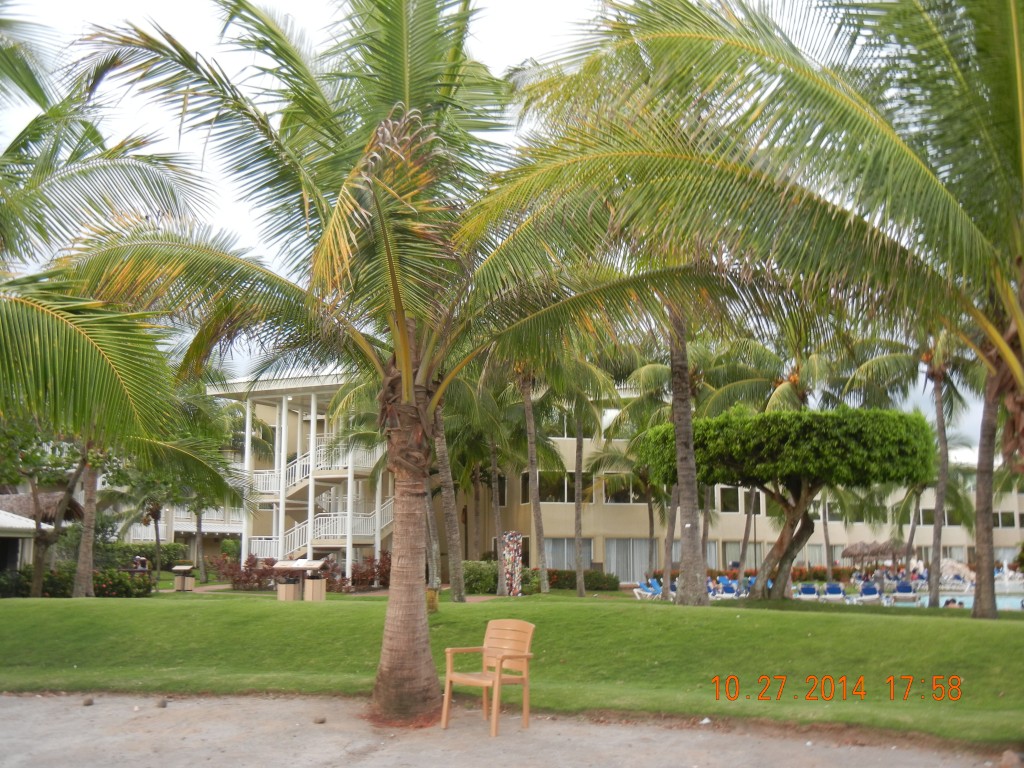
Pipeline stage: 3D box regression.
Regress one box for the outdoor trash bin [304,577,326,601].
[{"bbox_3d":[-4.088,4.389,24.000,0.450,0.660,0.450,0,-8,0],"label":"outdoor trash bin"}]

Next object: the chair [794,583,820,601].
[{"bbox_3d":[8.500,5.960,33.300,0.700,0.680,1.850,-2,-8,12],"label":"chair"}]

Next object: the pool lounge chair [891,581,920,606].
[{"bbox_3d":[10.573,5.616,31.000,0.700,0.680,1.850,-2,-8,12],"label":"pool lounge chair"}]

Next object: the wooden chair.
[{"bbox_3d":[-0.200,2.514,9.963,0.580,0.890,0.600,-6,-10,38],"label":"wooden chair"}]

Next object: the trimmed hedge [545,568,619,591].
[{"bbox_3d":[2.689,7.475,44.000,2.850,0.820,1.100,0,-8,0],"label":"trimmed hedge"}]

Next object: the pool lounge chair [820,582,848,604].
[{"bbox_3d":[8.945,5.791,32.200,0.700,0.680,1.850,-2,-8,12],"label":"pool lounge chair"}]

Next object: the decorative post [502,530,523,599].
[{"bbox_3d":[0.016,5.679,36.500,0.580,2.080,0.580,0,-8,0],"label":"decorative post"}]

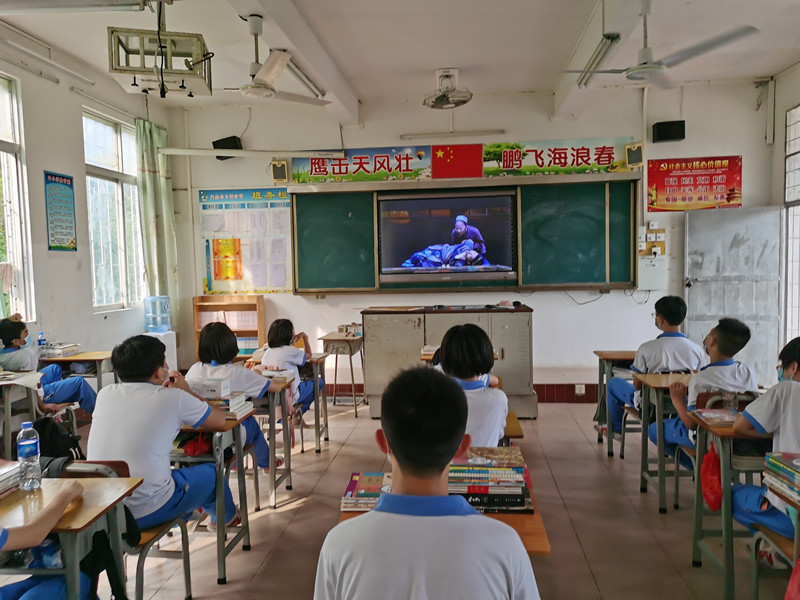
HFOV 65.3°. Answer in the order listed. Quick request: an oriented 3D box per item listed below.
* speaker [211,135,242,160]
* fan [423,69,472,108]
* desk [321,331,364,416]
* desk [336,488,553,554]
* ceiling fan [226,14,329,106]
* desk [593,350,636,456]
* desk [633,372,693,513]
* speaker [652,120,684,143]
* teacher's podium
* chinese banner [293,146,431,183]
[{"bbox_3d":[-2.042,-1.798,7.405,0.295,0.195,0.190,-14,3,2],"label":"speaker"},{"bbox_3d":[0.506,-2.218,6.536,0.500,0.370,0.500,-1,4,6],"label":"fan"},{"bbox_3d":[-0.556,0.748,6.348,0.430,0.765,0.610,-1,4,6],"label":"desk"},{"bbox_3d":[0.129,1.011,1.867,0.585,0.750,0.400,-1,4,6],"label":"desk"},{"bbox_3d":[-1.152,-1.849,4.765,1.300,0.620,1.350,-1,4,6],"label":"ceiling fan"},{"bbox_3d":[1.842,0.786,4.774,0.600,0.750,0.400,-1,4,6],"label":"desk"},{"bbox_3d":[1.789,0.857,3.781,0.600,0.750,0.420,-1,4,6],"label":"desk"},{"bbox_3d":[2.986,-1.859,6.940,0.330,0.220,0.200,0,4,14],"label":"speaker"},{"bbox_3d":[0.489,0.590,6.154,1.620,1.030,0.650,-1,4,6],"label":"teacher's podium"},{"bbox_3d":[-0.475,-1.608,7.464,1.690,0.390,0.020,-1,4,6],"label":"chinese banner"}]

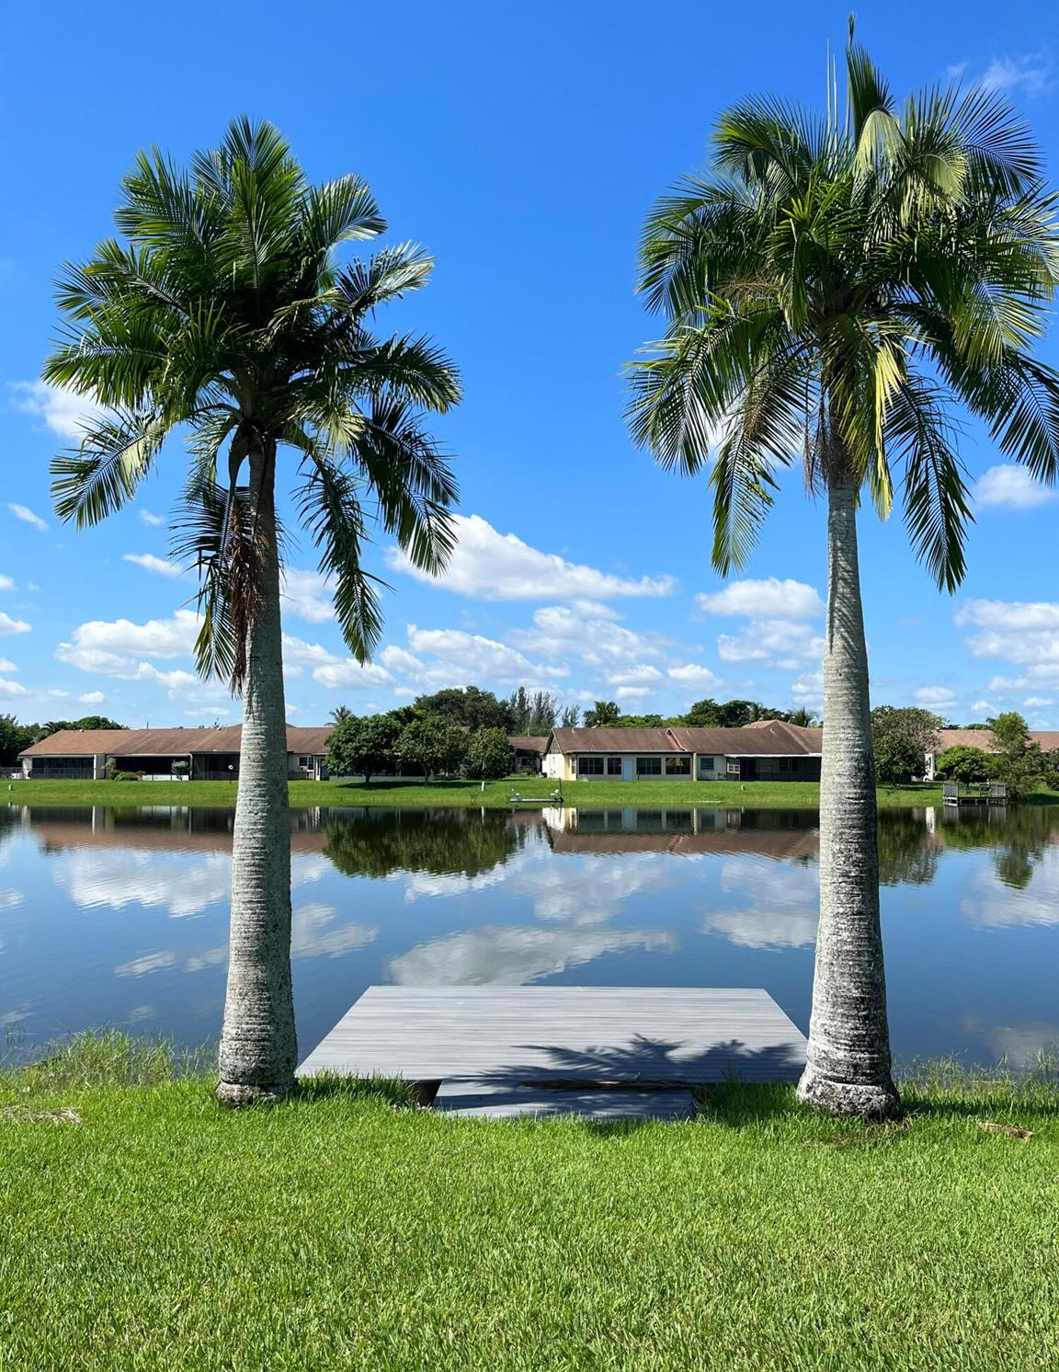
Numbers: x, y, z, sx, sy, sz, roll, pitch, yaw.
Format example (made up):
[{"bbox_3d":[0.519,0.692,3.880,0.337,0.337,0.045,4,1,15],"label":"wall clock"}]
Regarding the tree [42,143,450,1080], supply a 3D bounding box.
[{"bbox_3d":[-2.397,-0.831,9.181,3.600,8.500,3.500,0,-4,0],"label":"tree"}]

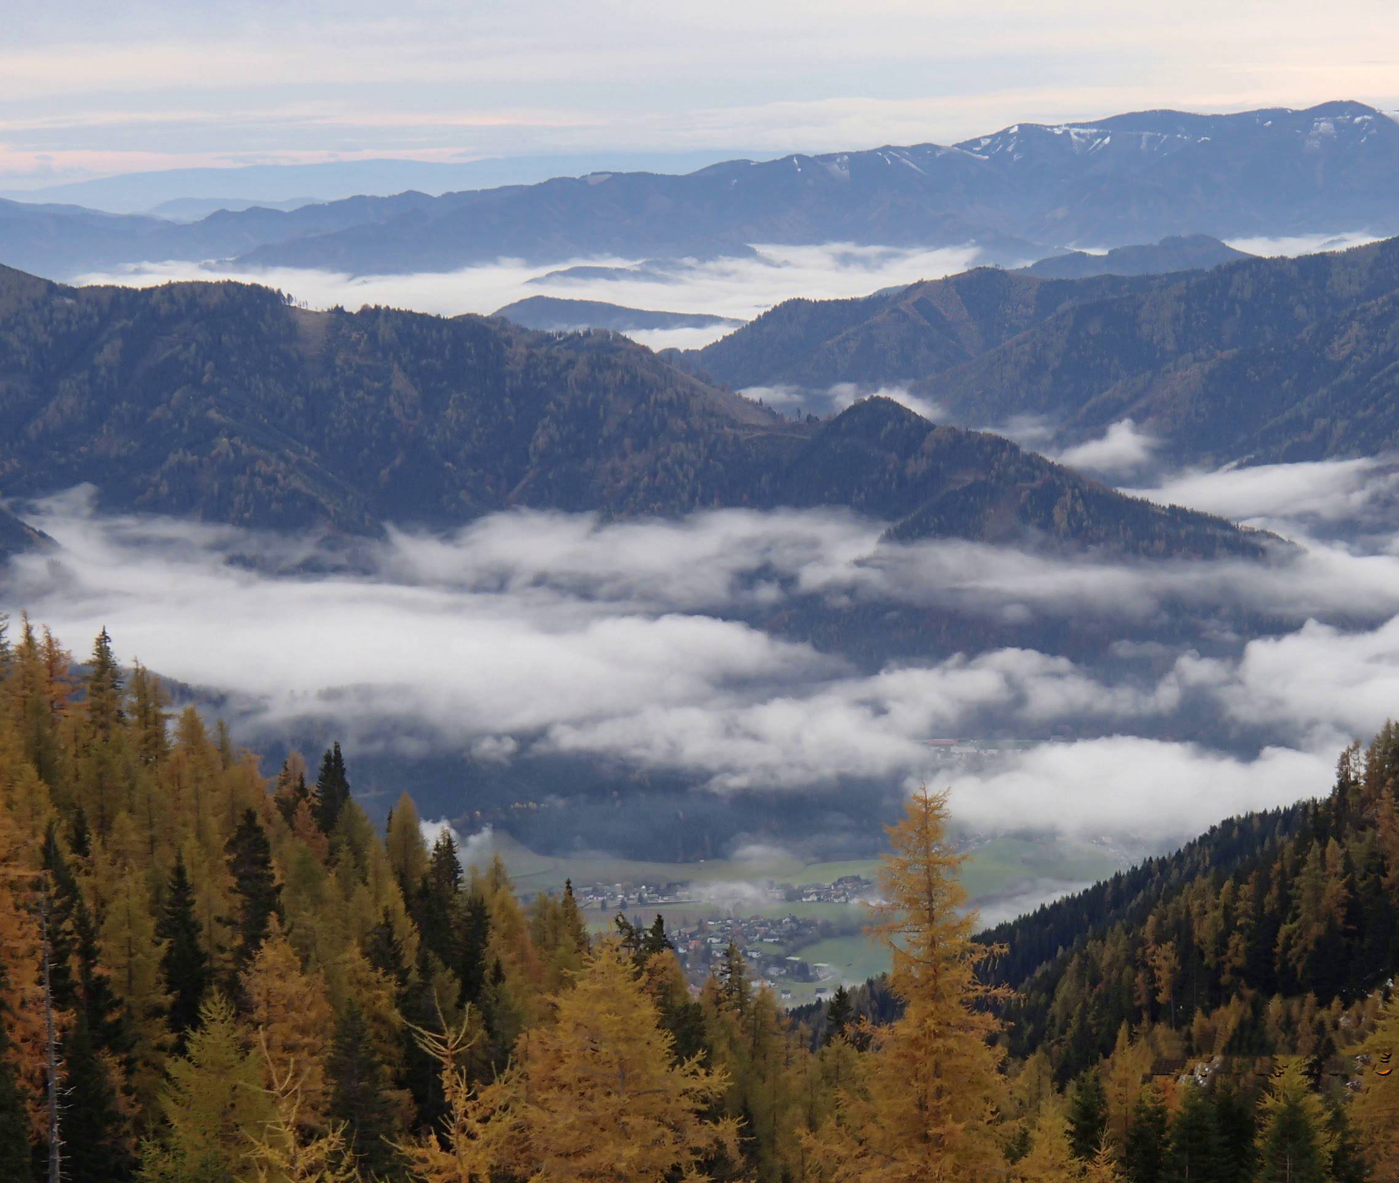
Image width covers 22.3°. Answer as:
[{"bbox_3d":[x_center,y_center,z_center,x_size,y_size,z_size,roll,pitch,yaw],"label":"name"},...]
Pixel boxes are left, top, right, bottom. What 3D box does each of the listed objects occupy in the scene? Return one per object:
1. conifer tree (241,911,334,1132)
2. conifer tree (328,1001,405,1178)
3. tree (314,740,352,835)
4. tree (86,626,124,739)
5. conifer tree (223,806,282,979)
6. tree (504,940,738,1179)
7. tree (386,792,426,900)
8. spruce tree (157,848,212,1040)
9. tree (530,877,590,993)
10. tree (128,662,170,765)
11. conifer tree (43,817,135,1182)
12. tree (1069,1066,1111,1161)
[{"bbox_3d":[-19.660,20.950,170.000,4.480,11.460,4.480,0,7,0],"label":"conifer tree"},{"bbox_3d":[-12.027,18.880,125.526,3.100,9.000,3.100,0,7,0],"label":"conifer tree"},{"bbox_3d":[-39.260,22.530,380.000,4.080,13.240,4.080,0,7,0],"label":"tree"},{"bbox_3d":[-43.496,9.025,260.760,3.100,13.000,3.100,0,7,0],"label":"tree"},{"bbox_3d":[-23.316,17.216,185.701,3.200,12.000,3.200,0,7,0],"label":"conifer tree"},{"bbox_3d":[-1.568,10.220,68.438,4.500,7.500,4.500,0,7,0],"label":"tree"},{"bbox_3d":[-17.779,17.576,215.643,2.900,11.000,2.900,0,7,0],"label":"tree"},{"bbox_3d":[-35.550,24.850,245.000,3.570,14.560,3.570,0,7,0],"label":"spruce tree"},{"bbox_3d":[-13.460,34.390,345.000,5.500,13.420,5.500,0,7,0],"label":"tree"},{"bbox_3d":[-39.742,10.866,255.701,3.100,12.000,3.100,0,7,0],"label":"tree"},{"bbox_3d":[-29.320,19.660,170.000,4.240,17.470,4.240,0,7,0],"label":"conifer tree"},{"bbox_3d":[13.717,19.730,125.351,1.900,6.000,1.900,0,7,0],"label":"tree"}]

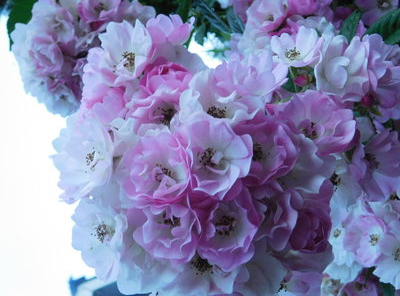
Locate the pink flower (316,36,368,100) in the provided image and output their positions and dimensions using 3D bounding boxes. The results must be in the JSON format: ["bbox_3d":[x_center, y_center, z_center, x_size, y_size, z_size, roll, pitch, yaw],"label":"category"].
[{"bbox_3d":[0.097,-0.055,0.405,0.036,0.045,0.028,-2,-6,6],"label":"pink flower"}]

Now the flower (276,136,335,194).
[{"bbox_3d":[0.070,0.012,0.397,0.038,0.036,0.027,5,9,-18],"label":"flower"}]

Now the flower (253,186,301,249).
[{"bbox_3d":[0.049,0.046,0.392,0.032,0.043,0.028,5,7,-17],"label":"flower"}]

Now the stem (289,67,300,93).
[{"bbox_3d":[0.066,-0.048,0.415,0.003,0.021,0.003,-17,0,0],"label":"stem"}]

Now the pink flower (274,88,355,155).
[{"bbox_3d":[0.075,-0.017,0.388,0.055,0.039,0.031,1,-27,-5],"label":"pink flower"}]

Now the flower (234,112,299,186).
[{"bbox_3d":[0.043,0.001,0.380,0.037,0.046,0.029,4,2,-14],"label":"flower"}]

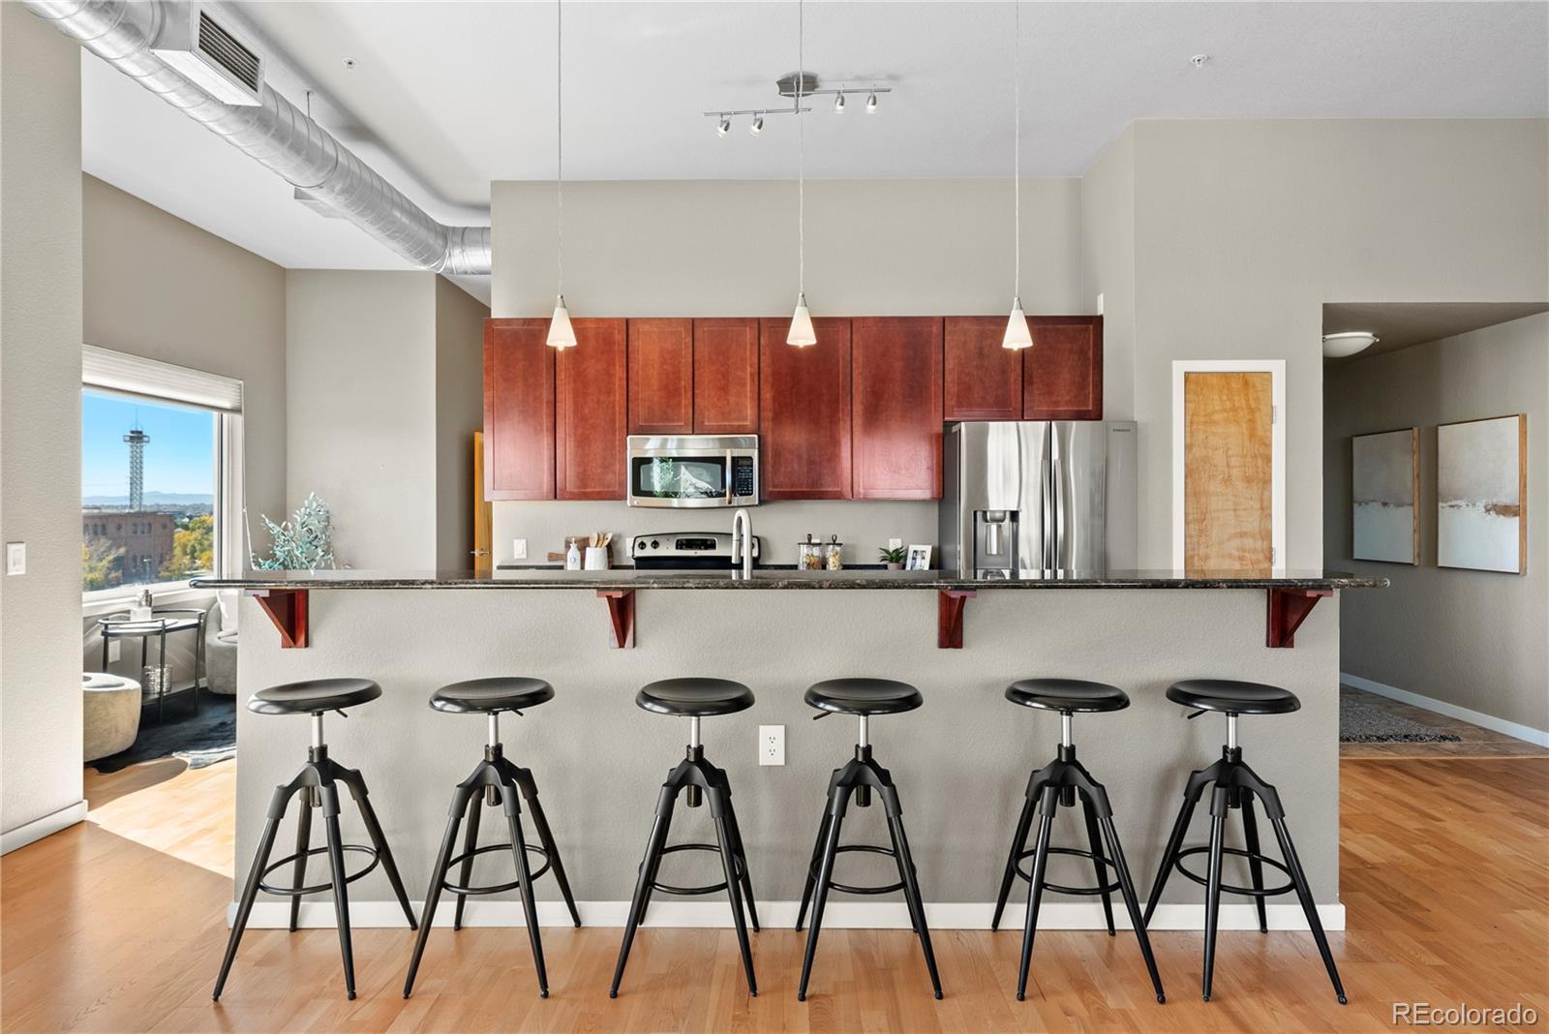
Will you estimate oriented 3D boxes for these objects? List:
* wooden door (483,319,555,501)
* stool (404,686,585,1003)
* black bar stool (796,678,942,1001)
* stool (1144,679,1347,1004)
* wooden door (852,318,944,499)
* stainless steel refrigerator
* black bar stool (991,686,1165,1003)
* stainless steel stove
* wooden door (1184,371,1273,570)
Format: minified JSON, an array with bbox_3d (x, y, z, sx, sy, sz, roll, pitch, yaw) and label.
[{"bbox_3d":[-1.474,-0.620,4.752,0.408,1.055,0.025,0,0,0],"label":"wooden door"},{"bbox_3d":[-0.795,0.888,2.353,0.383,0.782,0.383,0,0,0],"label":"stool"},{"bbox_3d":[0.256,0.888,2.347,0.383,0.782,0.383,0,0,0],"label":"black bar stool"},{"bbox_3d":[1.323,0.888,2.340,0.383,0.782,0.383,0,0,0],"label":"stool"},{"bbox_3d":[0.717,-0.632,4.753,0.528,1.054,0.025,0,0,1],"label":"wooden door"},{"bbox_3d":[1.416,0.385,4.510,0.910,1.775,0.760,0,0,1],"label":"stainless steel refrigerator"},{"bbox_3d":[0.844,0.882,2.335,0.385,0.780,0.385,0,0,3],"label":"black bar stool"},{"bbox_3d":[-0.466,0.690,4.710,0.760,1.180,0.680,0,0,0],"label":"stainless steel stove"},{"bbox_3d":[2.389,0.250,4.320,0.463,2.020,0.042,0,0,1],"label":"wooden door"}]

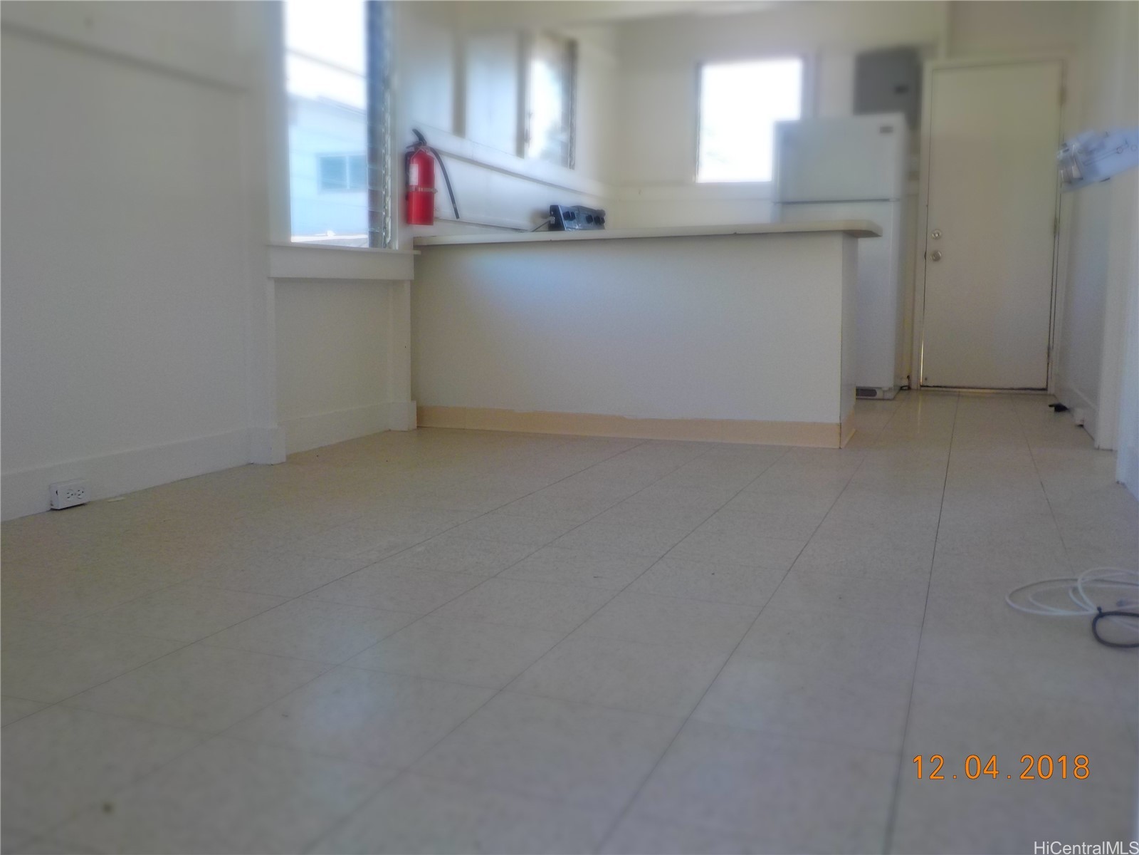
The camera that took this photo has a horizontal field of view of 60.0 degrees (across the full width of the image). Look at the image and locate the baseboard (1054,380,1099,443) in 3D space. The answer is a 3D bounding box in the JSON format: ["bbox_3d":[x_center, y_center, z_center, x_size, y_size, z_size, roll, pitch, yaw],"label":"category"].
[{"bbox_3d":[2.754,-0.155,5.388,0.022,0.140,2.350,3,8,22],"label":"baseboard"}]

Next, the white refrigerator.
[{"bbox_3d":[1.756,-1.070,6.396,0.765,1.703,0.730,3,8,22],"label":"white refrigerator"}]

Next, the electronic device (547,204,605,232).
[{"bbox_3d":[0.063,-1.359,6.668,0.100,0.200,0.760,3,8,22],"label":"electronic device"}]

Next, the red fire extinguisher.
[{"bbox_3d":[-0.632,-1.163,4.610,0.210,0.425,0.170,3,8,22],"label":"red fire extinguisher"}]

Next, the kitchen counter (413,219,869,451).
[{"bbox_3d":[0.341,-0.455,4.701,2.130,0.928,0.660,3,8,22],"label":"kitchen counter"}]

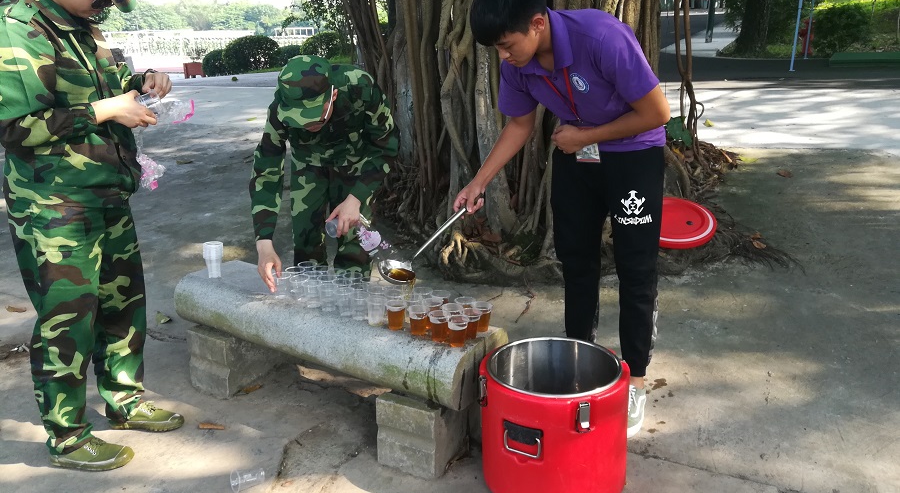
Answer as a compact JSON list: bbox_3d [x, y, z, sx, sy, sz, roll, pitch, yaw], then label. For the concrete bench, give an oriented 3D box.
[{"bbox_3d":[-0.462,0.392,2.493,1.352,0.392,0.372,10,20,32],"label":"concrete bench"}]

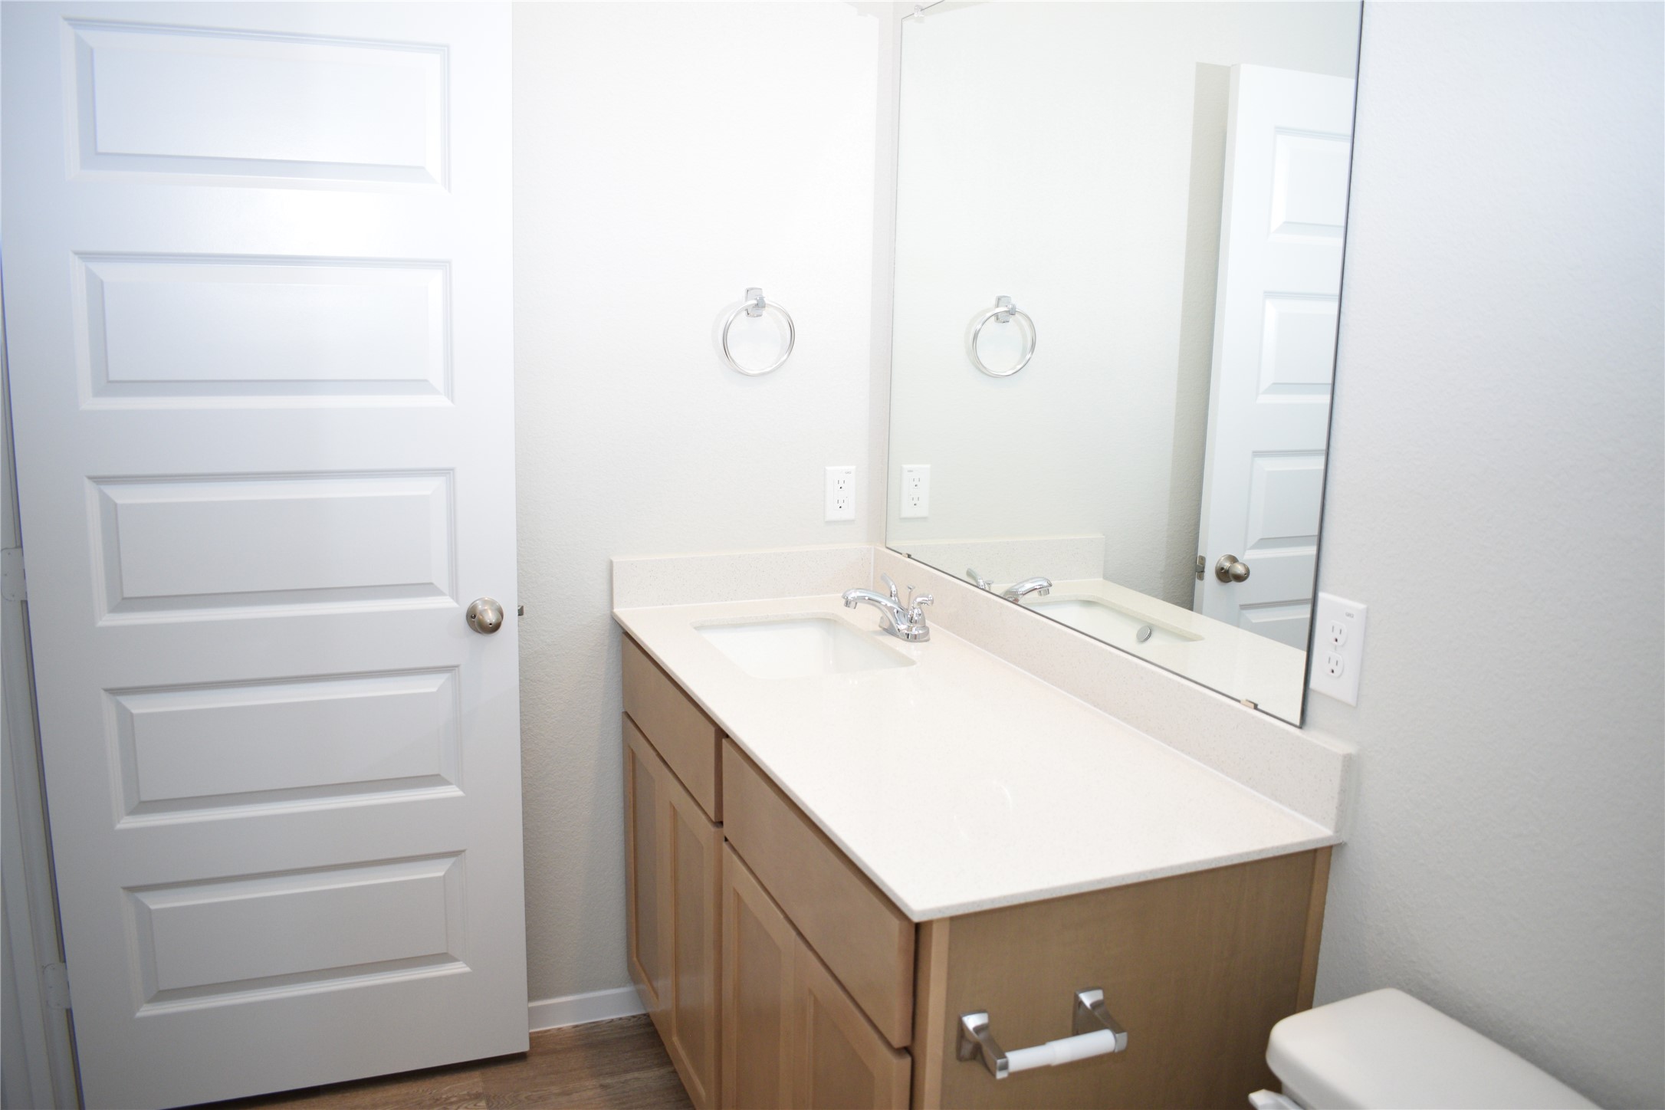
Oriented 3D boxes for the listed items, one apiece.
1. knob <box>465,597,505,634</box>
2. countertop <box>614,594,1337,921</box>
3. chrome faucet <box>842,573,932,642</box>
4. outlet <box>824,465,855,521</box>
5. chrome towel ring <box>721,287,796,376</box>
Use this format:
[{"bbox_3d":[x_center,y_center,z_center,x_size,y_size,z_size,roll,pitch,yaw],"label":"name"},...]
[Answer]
[{"bbox_3d":[-0.616,0.114,2.220,0.066,0.066,0.072,-3,12,-23],"label":"knob"},{"bbox_3d":[0.086,0.228,1.979,0.573,0.016,1.355,-3,12,-22],"label":"countertop"},{"bbox_3d":[0.095,0.104,2.319,0.176,0.102,0.206,-3,12,-22],"label":"chrome faucet"},{"bbox_3d":[0.017,-0.128,2.623,0.070,0.114,0.008,-3,12,-22],"label":"outlet"},{"bbox_3d":[-0.144,-0.439,2.464,0.154,0.179,0.058,-3,12,-22],"label":"chrome towel ring"}]

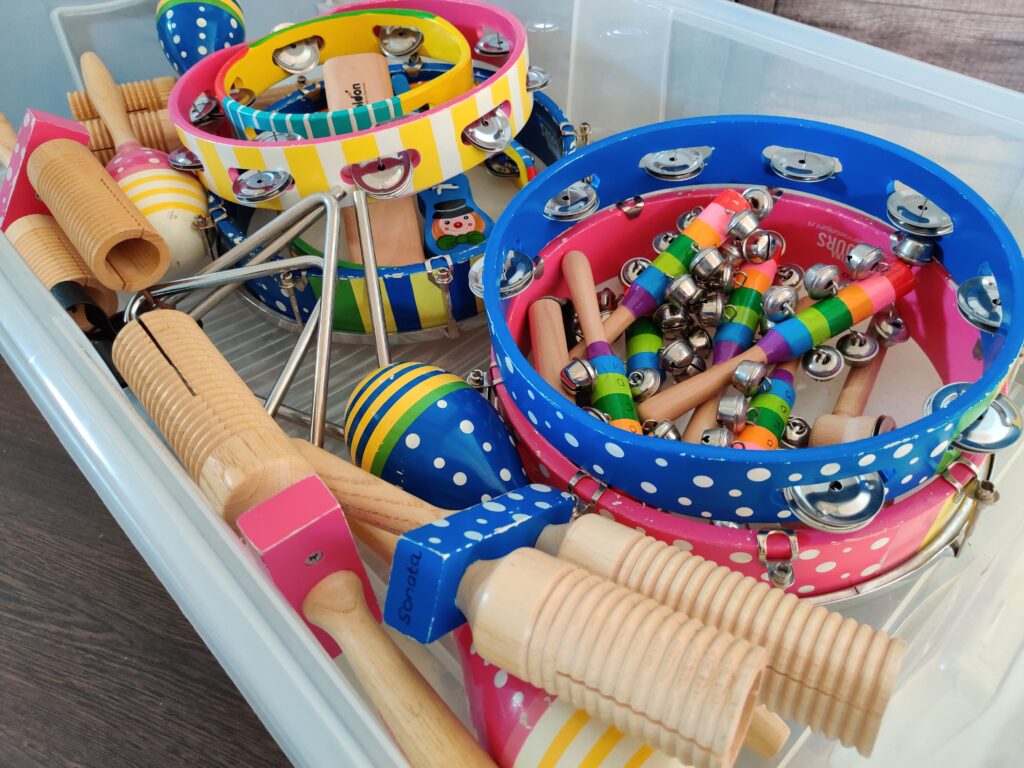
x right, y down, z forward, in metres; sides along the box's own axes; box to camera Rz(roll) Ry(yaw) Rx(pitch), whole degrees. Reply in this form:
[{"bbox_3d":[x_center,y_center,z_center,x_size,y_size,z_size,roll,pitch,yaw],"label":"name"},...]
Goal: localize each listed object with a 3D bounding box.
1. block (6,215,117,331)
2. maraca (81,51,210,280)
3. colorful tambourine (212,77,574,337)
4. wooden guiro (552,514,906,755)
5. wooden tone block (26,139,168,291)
[{"bbox_3d":[-0.282,-0.070,0.497,0.041,0.041,0.080,-34,58,-22],"label":"block"},{"bbox_3d":[-0.276,-0.170,0.577,0.065,0.065,0.236,-25,64,-16],"label":"maraca"},{"bbox_3d":[-0.078,-0.138,0.560,0.260,0.053,0.260,-6,49,0],"label":"colorful tambourine"},{"bbox_3d":[0.075,0.088,0.297,0.123,0.040,0.040,19,53,28],"label":"wooden guiro"},{"bbox_3d":[-0.247,-0.102,0.473,0.041,0.041,0.111,-34,58,-22],"label":"wooden tone block"}]

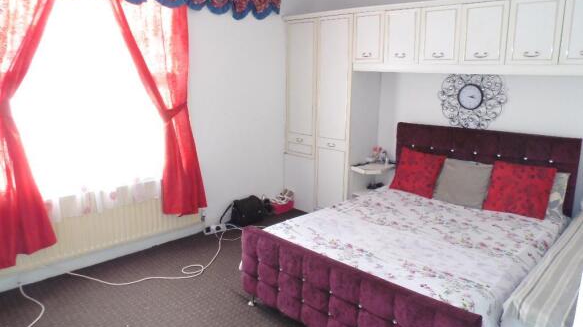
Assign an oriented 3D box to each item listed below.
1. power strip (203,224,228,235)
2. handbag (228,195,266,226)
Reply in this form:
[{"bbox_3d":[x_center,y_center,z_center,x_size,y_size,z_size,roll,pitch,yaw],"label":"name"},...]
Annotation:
[{"bbox_3d":[-0.747,0.652,4.106,0.230,0.056,0.055,-9,15,-40],"label":"power strip"},{"bbox_3d":[-0.446,0.484,4.436,0.160,0.265,0.360,11,15,41],"label":"handbag"}]

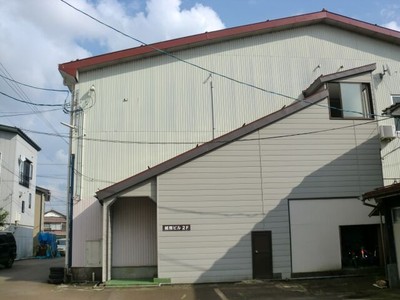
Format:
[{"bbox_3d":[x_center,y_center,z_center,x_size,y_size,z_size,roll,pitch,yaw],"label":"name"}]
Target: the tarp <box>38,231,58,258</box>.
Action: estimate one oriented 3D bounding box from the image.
[{"bbox_3d":[-12.925,8.113,34.500,1.500,2.050,1.300,0,-12,-8],"label":"tarp"}]

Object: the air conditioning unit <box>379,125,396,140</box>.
[{"bbox_3d":[8.897,-0.845,19.200,0.760,0.560,0.310,0,-12,-8],"label":"air conditioning unit"}]

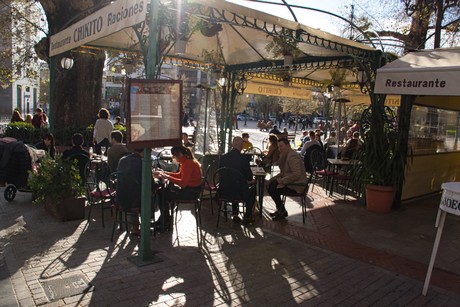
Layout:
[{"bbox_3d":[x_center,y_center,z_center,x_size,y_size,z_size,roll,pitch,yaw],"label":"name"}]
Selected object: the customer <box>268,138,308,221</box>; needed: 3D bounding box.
[{"bbox_3d":[0.921,0.413,5.480,0.720,1.280,0.500,3,6,4],"label":"customer"}]

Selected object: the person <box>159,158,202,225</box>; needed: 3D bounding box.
[{"bbox_3d":[-0.683,0.531,4.764,0.600,0.930,0.440,3,6,0],"label":"person"}]

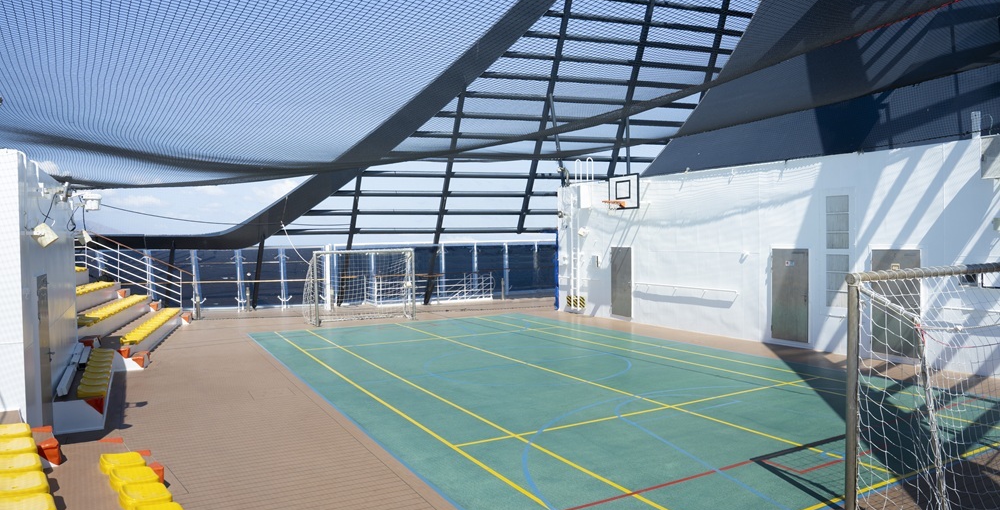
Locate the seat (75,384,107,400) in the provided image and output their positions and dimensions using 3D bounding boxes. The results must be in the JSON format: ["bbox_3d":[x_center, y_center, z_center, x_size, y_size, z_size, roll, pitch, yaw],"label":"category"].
[{"bbox_3d":[-5.276,1.762,8.627,0.350,0.120,0.440,-2,2,-29],"label":"seat"}]

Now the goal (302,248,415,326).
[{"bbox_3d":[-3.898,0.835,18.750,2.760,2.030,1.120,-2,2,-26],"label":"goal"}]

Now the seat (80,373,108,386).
[{"bbox_3d":[-5.508,1.750,9.059,0.350,0.120,0.440,-2,2,-29],"label":"seat"}]

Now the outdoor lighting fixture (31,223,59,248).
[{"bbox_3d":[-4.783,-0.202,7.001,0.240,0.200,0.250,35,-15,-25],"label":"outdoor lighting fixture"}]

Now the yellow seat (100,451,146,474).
[{"bbox_3d":[-3.282,1.817,5.803,0.350,0.120,0.445,-2,3,-38],"label":"yellow seat"}]

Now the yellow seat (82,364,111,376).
[{"bbox_3d":[-5.917,1.729,9.804,0.350,0.120,0.440,-2,2,-29],"label":"yellow seat"}]

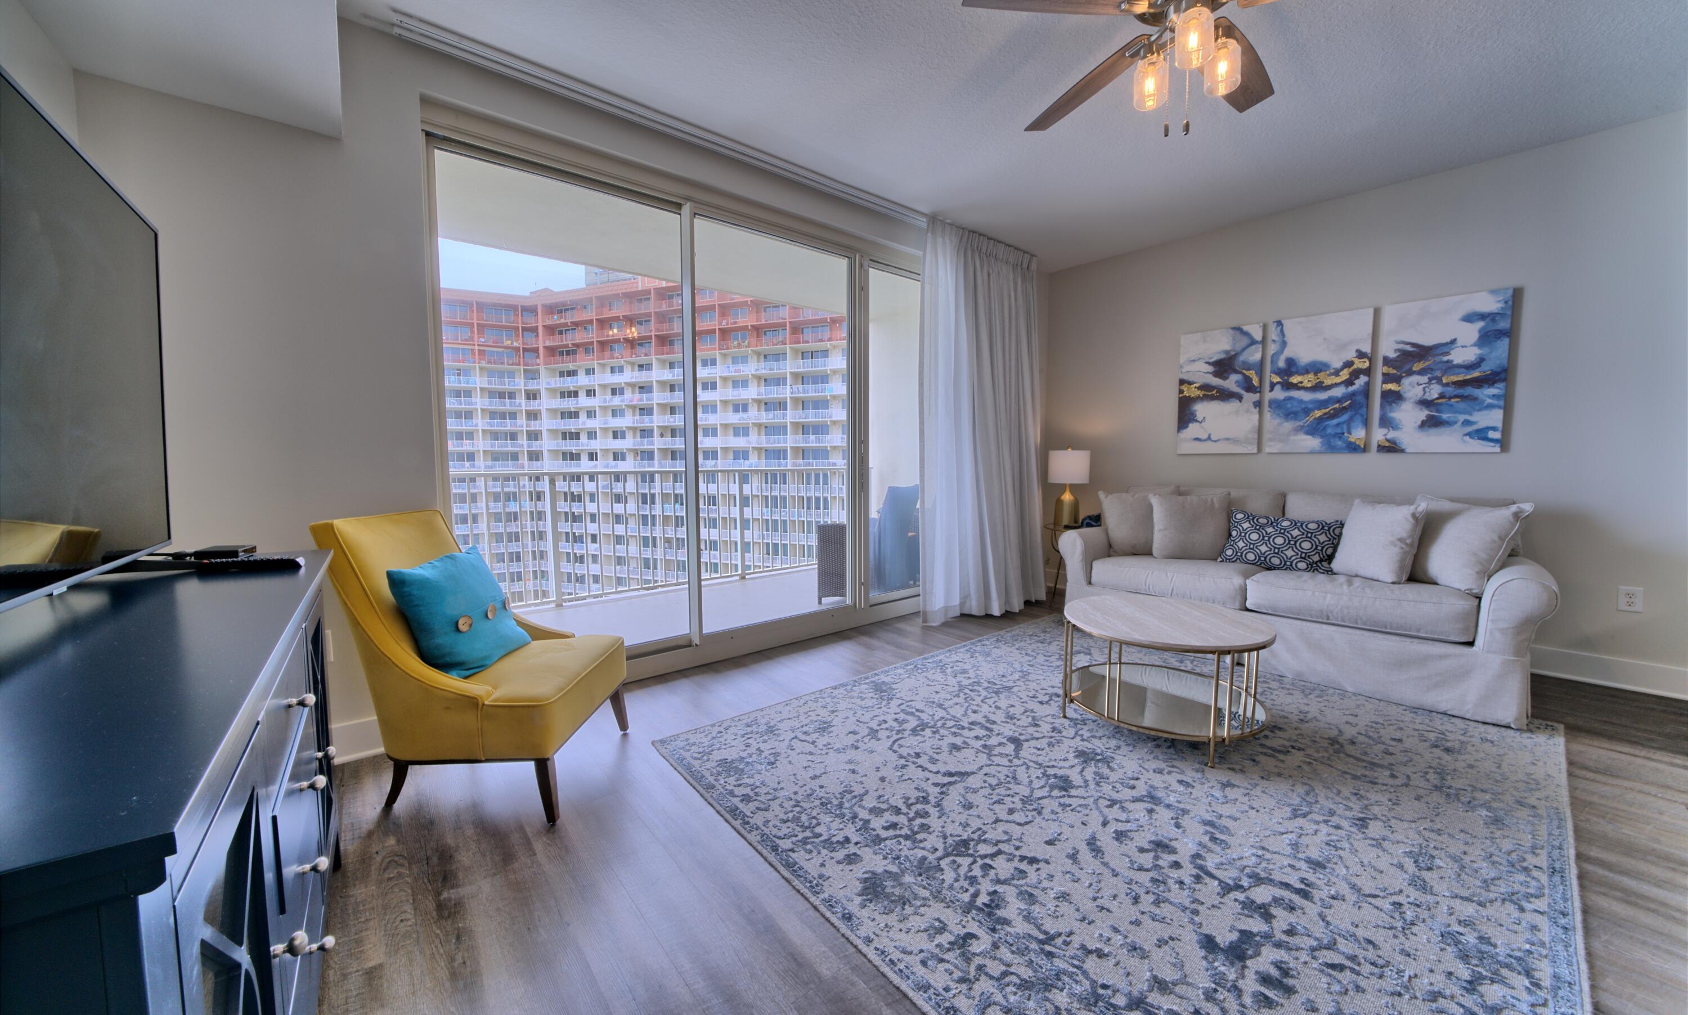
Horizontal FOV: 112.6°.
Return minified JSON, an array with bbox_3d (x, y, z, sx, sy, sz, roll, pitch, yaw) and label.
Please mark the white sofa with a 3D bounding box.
[{"bbox_3d":[2.572,0.390,3.431,0.931,0.920,2.192,-4,6,-39],"label":"white sofa"}]

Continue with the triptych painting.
[{"bbox_3d":[2.996,-0.771,3.575,0.035,0.857,1.585,-4,6,-39],"label":"triptych painting"}]

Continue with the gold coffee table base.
[{"bbox_3d":[1.407,0.722,2.502,0.775,0.408,0.775,-4,6,-39],"label":"gold coffee table base"}]

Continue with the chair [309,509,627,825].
[{"bbox_3d":[-1.325,0.509,2.093,0.817,0.978,0.678,-1,5,1],"label":"chair"}]

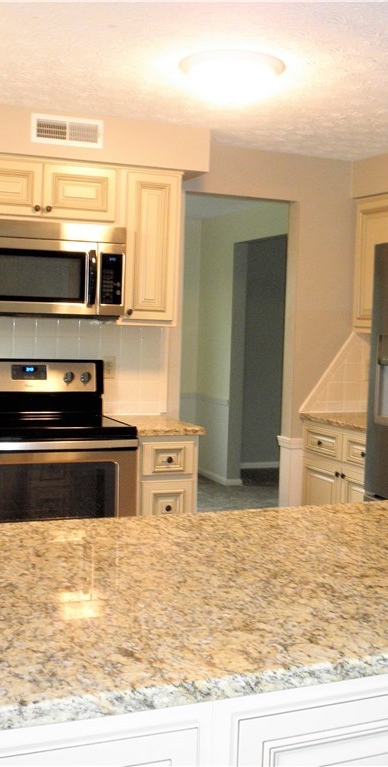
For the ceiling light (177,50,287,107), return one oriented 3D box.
[{"bbox_3d":[0.138,-1.114,3.036,0.380,0.120,0.380,2,5,0],"label":"ceiling light"}]

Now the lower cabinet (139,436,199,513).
[{"bbox_3d":[-0.241,0.658,4.205,0.313,0.877,0.585,0,5,-23],"label":"lower cabinet"}]

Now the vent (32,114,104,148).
[{"bbox_3d":[-0.588,-1.186,3.894,0.342,0.133,0.030,0,5,-23],"label":"vent"}]

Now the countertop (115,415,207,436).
[{"bbox_3d":[-0.221,0.204,4.163,0.340,0.035,0.600,0,5,-23],"label":"countertop"}]

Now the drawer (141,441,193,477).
[{"bbox_3d":[-0.199,0.336,4.122,0.265,0.160,0.455,0,5,-23],"label":"drawer"}]

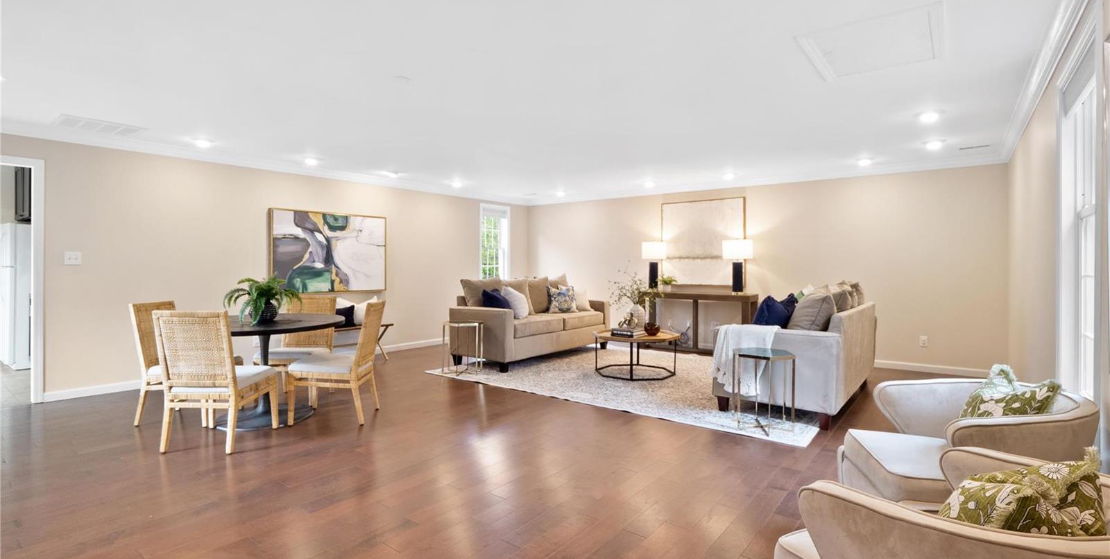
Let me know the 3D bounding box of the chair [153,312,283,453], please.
[{"bbox_3d":[-2.304,0.654,3.382,0.506,0.915,0.582,0,1,0],"label":"chair"}]

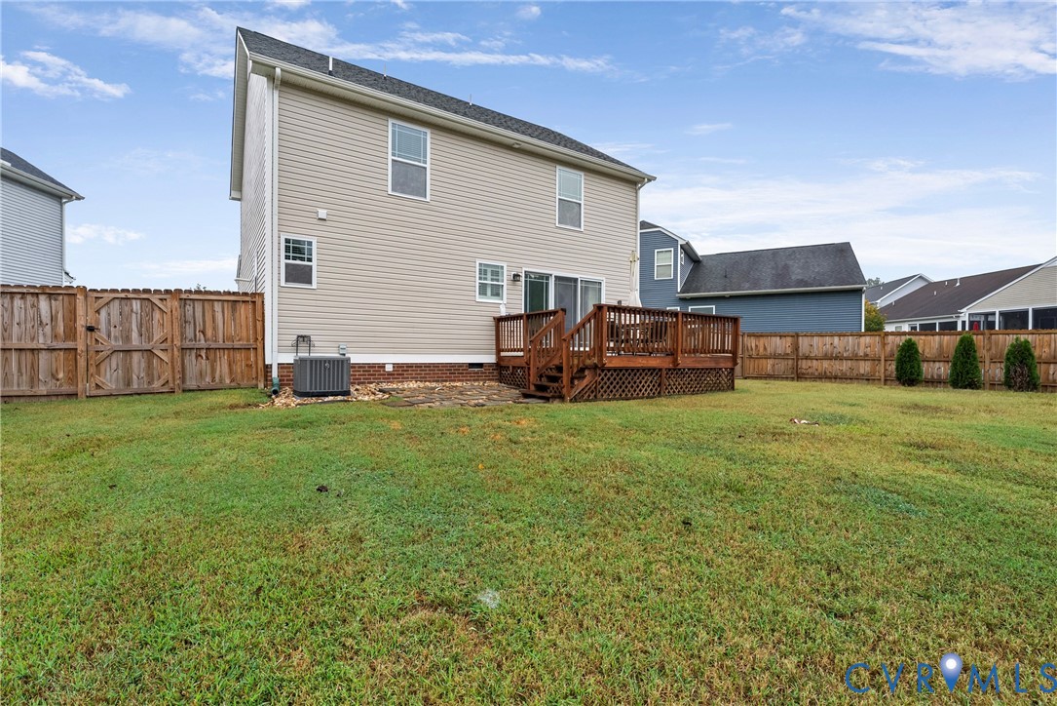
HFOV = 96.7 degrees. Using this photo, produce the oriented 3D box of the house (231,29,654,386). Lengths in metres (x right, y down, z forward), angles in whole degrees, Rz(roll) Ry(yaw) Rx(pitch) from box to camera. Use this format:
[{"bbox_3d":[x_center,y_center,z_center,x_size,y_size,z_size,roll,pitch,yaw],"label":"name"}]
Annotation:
[{"bbox_3d":[-3.321,-3.802,15.080,10.260,8.910,10.000,0,1,-34],"label":"house"}]

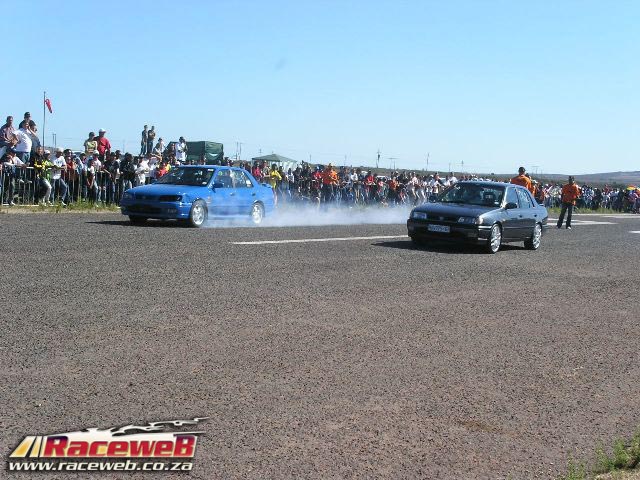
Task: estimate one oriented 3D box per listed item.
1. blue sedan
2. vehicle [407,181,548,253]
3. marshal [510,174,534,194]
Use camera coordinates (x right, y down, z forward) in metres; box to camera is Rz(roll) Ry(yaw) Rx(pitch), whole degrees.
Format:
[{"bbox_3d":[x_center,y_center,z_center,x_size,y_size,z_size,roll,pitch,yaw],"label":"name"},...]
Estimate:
[{"bbox_3d":[-2.706,-1.038,25.618,1.700,1.380,4.230,5,4,28],"label":"blue sedan"},{"bbox_3d":[3.343,-0.508,22.747,1.700,1.380,4.230,5,4,30],"label":"vehicle"},{"bbox_3d":[5.395,-1.058,29.856,0.580,1.800,0.360,4,4,15],"label":"marshal"}]

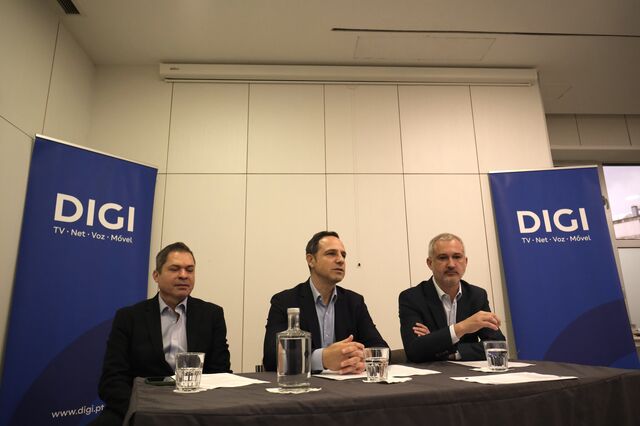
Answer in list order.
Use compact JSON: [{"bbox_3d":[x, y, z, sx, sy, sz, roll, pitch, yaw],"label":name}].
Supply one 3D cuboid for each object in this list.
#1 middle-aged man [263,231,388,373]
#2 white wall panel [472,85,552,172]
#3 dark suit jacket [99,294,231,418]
[{"bbox_3d":[0.036,0.702,1.748,0.570,1.320,0.720,3,-14,-17],"label":"middle-aged man"},{"bbox_3d":[1.711,-0.805,3.848,0.667,0.958,0.035,0,-14,-3],"label":"white wall panel"},{"bbox_3d":[-0.640,0.620,1.745,0.570,0.570,0.380,4,-14,-20],"label":"dark suit jacket"}]

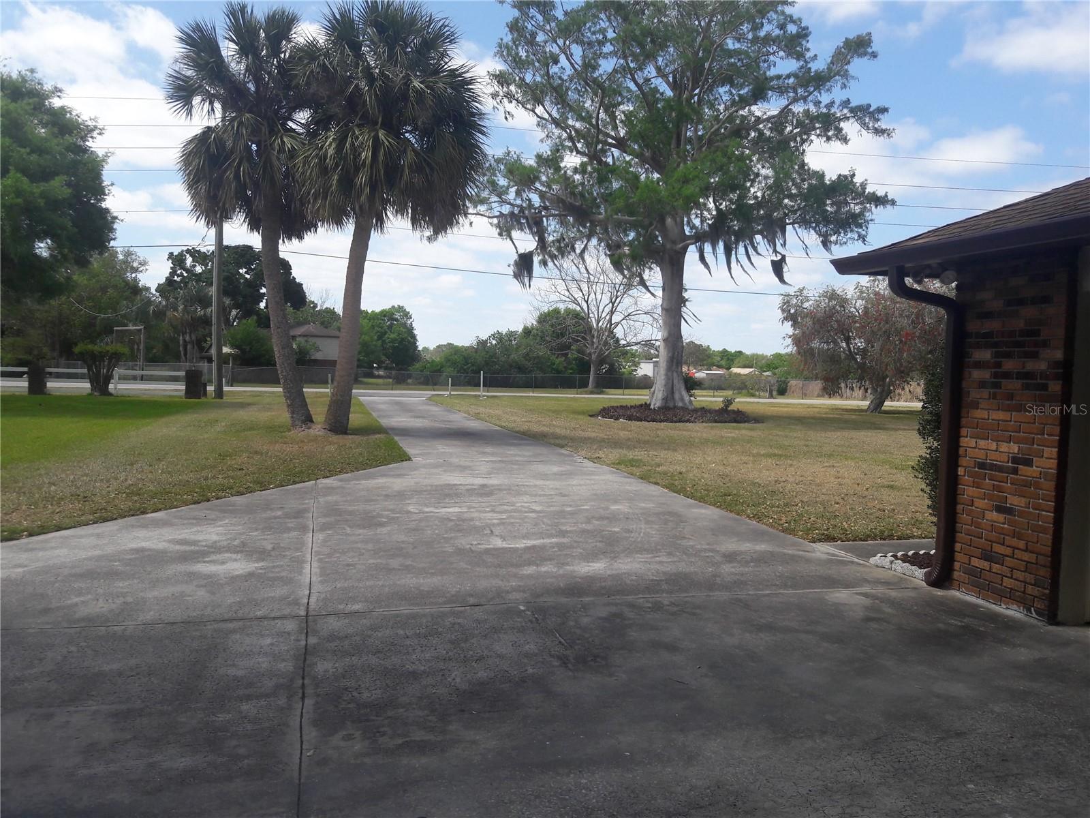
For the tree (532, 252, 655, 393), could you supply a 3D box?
[{"bbox_3d":[3.974,-6.986,69.748,9.900,10.950,9.900,1,3,0],"label":"tree"}]

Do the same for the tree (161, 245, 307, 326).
[{"bbox_3d":[-30.256,-9.560,85.709,14.240,12.660,14.240,1,3,0],"label":"tree"}]

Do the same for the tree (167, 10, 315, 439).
[{"bbox_3d":[-7.105,-4.530,20.870,3.750,9.990,3.750,1,3,0],"label":"tree"}]

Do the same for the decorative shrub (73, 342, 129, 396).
[{"bbox_3d":[-18.592,-1.676,36.948,2.390,2.250,2.390,1,3,0],"label":"decorative shrub"}]

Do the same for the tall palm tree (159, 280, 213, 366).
[{"bbox_3d":[-27.010,-5.928,66.824,4.390,7.660,4.390,1,3,0],"label":"tall palm tree"}]

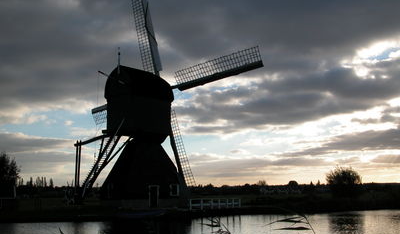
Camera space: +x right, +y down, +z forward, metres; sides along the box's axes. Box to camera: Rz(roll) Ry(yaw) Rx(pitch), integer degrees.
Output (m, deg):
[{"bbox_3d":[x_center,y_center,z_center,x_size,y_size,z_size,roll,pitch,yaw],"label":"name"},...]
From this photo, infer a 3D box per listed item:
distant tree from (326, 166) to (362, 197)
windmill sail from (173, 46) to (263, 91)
[{"bbox_3d":[25.565,11.500,92.000,6.369,5.838,6.051,-2,-8,15],"label":"distant tree"},{"bbox_3d":[1.350,-4.949,57.034,12.648,2.200,0.600,-14,-1,38],"label":"windmill sail"}]

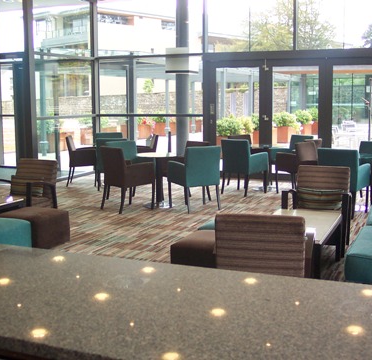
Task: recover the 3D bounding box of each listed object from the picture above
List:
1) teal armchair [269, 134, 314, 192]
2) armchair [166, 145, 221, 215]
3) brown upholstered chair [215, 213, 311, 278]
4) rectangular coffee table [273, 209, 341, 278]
[{"bbox_3d":[1.900,-0.344,10.164,0.579,0.900,0.545,-5,9,-33],"label":"teal armchair"},{"bbox_3d":[0.136,-0.041,7.994,0.545,0.900,0.579,-4,9,-27],"label":"armchair"},{"bbox_3d":[0.508,0.551,3.668,0.615,0.790,0.640,2,8,15],"label":"brown upholstered chair"},{"bbox_3d":[0.903,0.582,4.726,0.600,0.450,1.200,3,8,22],"label":"rectangular coffee table"}]

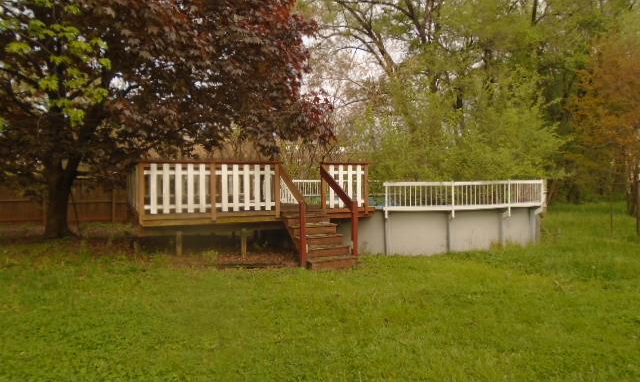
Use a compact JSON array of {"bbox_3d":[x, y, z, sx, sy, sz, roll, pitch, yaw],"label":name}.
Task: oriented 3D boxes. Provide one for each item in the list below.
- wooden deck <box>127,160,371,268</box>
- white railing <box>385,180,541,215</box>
[{"bbox_3d":[-1.956,0.398,11.562,4.777,2.049,6.501,-1,1,-24],"label":"wooden deck"},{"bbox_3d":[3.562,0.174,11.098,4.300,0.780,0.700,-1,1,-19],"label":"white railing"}]

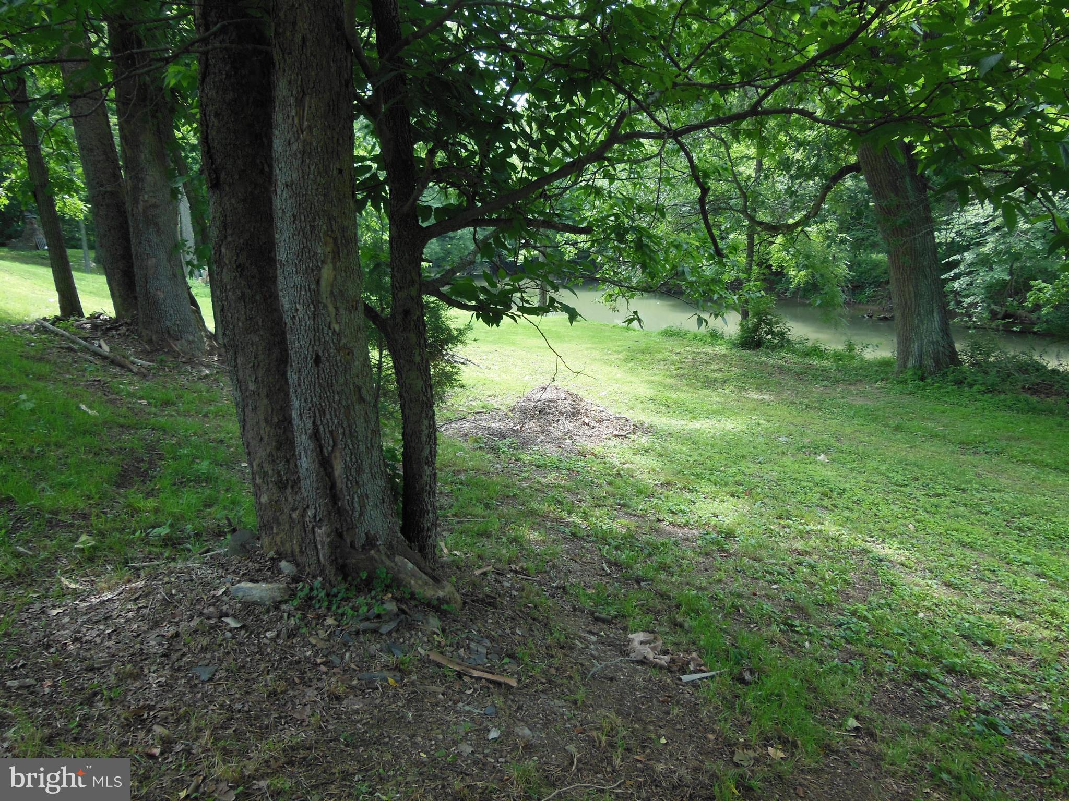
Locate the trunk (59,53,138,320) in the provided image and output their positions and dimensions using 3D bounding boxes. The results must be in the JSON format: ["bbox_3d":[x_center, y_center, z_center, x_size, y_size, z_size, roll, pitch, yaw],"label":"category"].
[{"bbox_3d":[-5.041,-2.425,8.963,0.450,2.951,0.450,-11,15,-28],"label":"trunk"}]

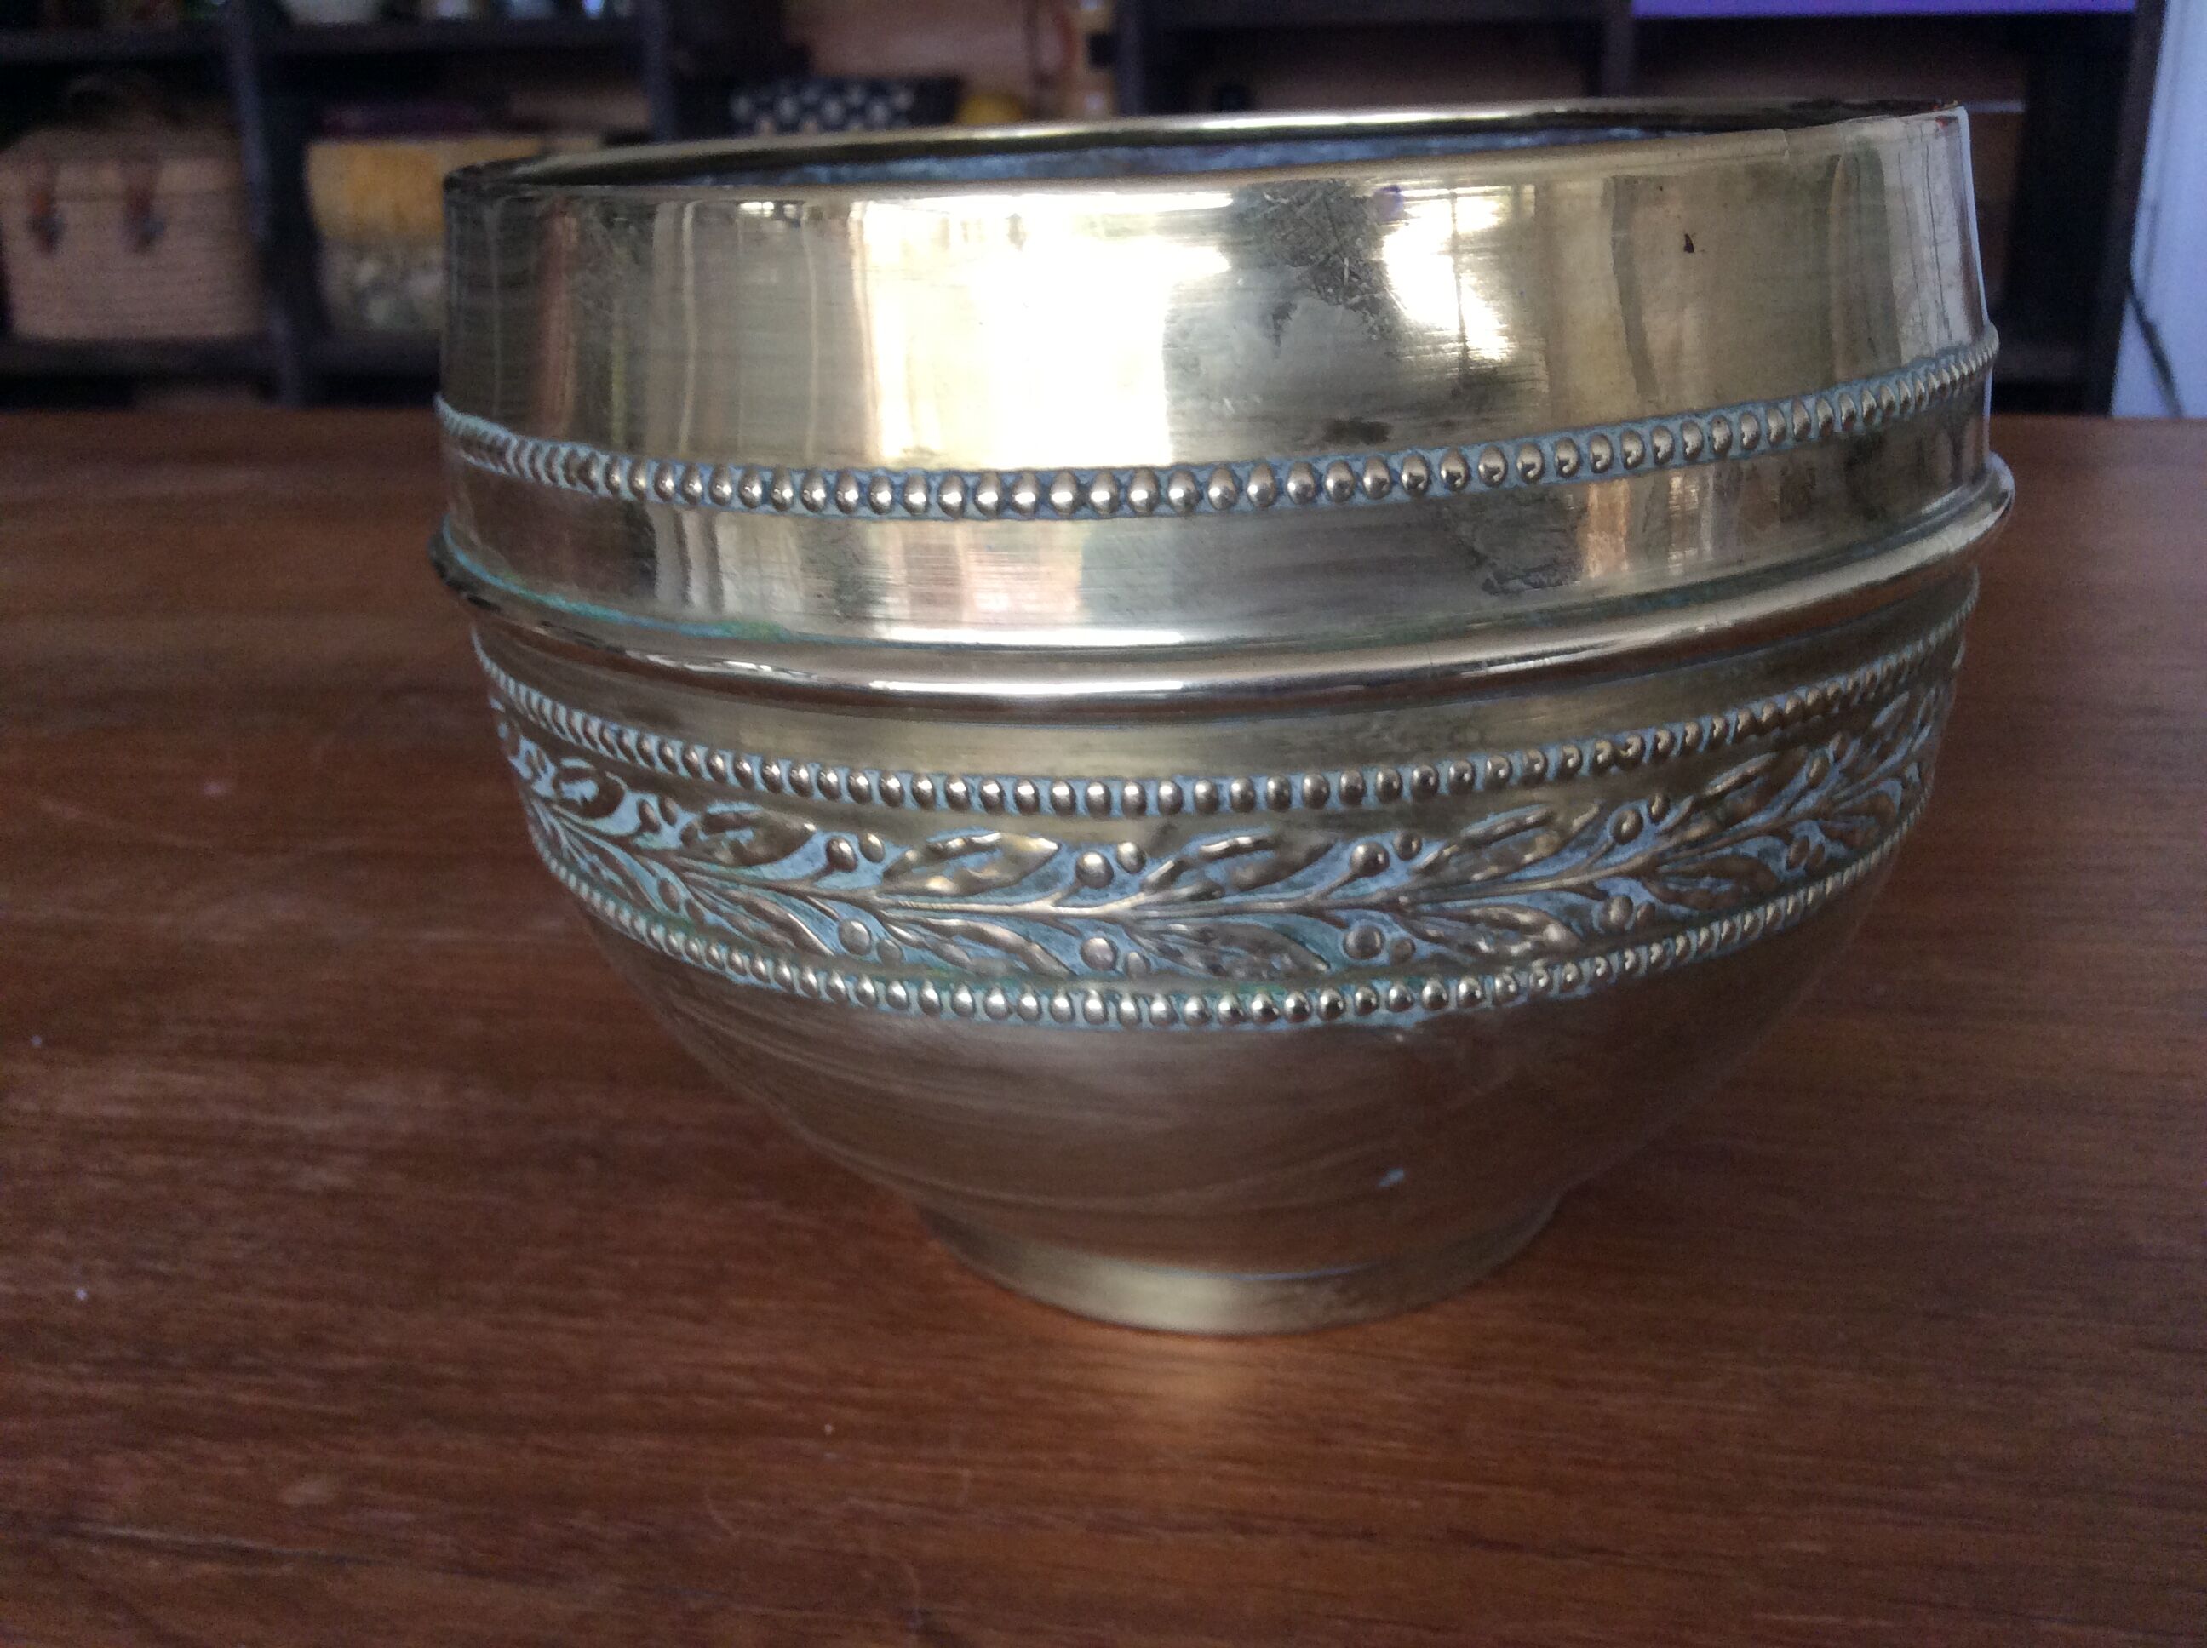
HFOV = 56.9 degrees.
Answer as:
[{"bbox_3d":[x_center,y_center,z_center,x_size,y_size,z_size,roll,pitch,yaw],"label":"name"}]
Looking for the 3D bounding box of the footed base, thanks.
[{"bbox_3d":[0.023,0.050,0.358,0.115,0.013,0.115,-4,21,0],"label":"footed base"}]

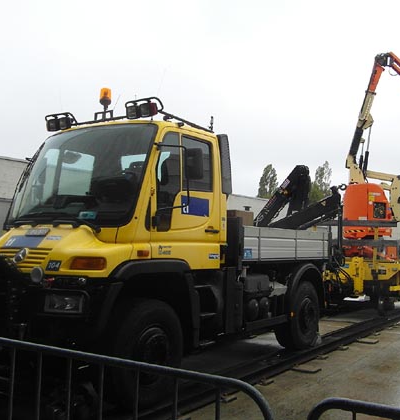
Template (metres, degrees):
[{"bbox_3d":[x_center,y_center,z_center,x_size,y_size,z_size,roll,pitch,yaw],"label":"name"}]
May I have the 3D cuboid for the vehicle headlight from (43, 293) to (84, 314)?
[{"bbox_3d":[-1.236,0.853,3.830,0.350,0.170,0.120,-1,-5,24],"label":"vehicle headlight"}]

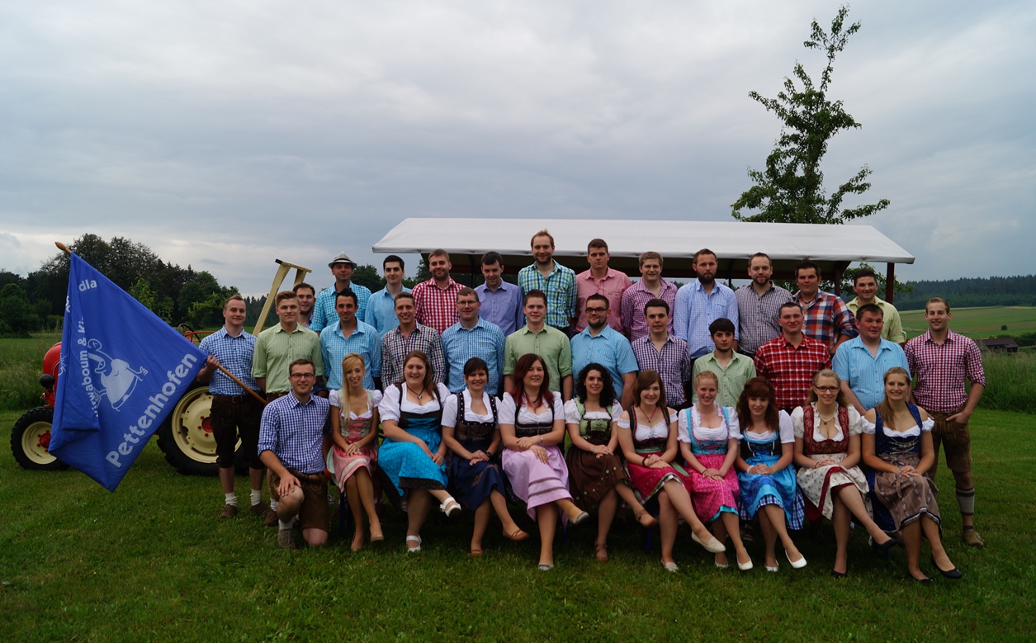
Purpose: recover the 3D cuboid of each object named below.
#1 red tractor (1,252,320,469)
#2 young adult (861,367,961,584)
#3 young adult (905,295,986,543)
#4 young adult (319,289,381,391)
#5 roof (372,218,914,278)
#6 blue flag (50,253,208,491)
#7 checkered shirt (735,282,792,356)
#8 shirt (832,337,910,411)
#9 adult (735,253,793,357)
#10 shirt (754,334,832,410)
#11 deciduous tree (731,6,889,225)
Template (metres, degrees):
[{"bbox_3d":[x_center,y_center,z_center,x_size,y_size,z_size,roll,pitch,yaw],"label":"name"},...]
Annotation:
[{"bbox_3d":[-3.666,0.432,8.755,2.900,2.250,1.450,1,1,10],"label":"red tractor"},{"bbox_3d":[2.530,0.962,5.040,0.540,1.310,0.780,1,1,6],"label":"young adult"},{"bbox_3d":[3.145,0.730,5.680,0.570,1.810,0.370,1,1,21],"label":"young adult"},{"bbox_3d":[-1.422,0.652,6.362,0.510,1.830,0.340,1,1,1],"label":"young adult"},{"bbox_3d":[1.273,-0.848,8.796,5.223,0.565,2.350,1,0,7],"label":"roof"},{"bbox_3d":[-3.030,0.392,6.050,1.140,1.830,0.280,1,1,-11],"label":"blue flag"},{"bbox_3d":[1.955,-0.018,6.170,0.490,0.620,0.300,1,1,14],"label":"checkered shirt"},{"bbox_3d":[2.560,0.435,5.640,0.560,0.650,0.330,1,1,16],"label":"shirt"},{"bbox_3d":[1.958,0.345,6.180,0.510,1.780,0.340,1,1,14],"label":"adult"},{"bbox_3d":[2.036,0.388,5.750,0.580,0.630,0.300,1,1,12],"label":"shirt"},{"bbox_3d":[5.285,-2.060,14.047,3.200,7.280,3.200,1,1,0],"label":"deciduous tree"}]

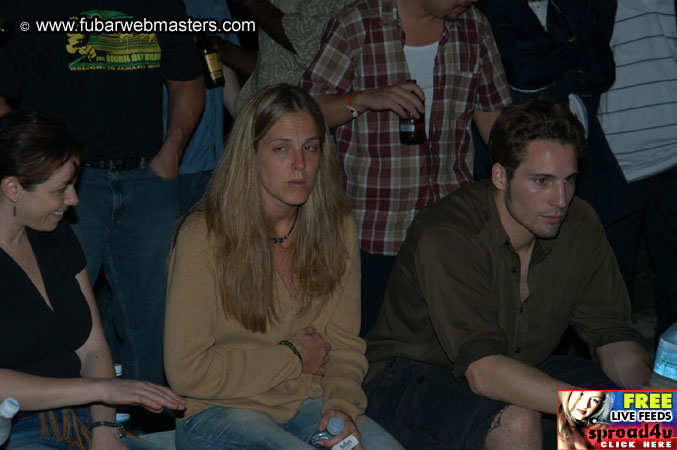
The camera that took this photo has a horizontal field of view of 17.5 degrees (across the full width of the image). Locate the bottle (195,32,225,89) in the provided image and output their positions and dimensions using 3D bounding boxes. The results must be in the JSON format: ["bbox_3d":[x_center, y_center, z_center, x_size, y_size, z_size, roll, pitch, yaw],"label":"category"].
[{"bbox_3d":[-0.434,-0.557,7.250,0.062,0.225,0.062,-18,5,-8],"label":"bottle"}]

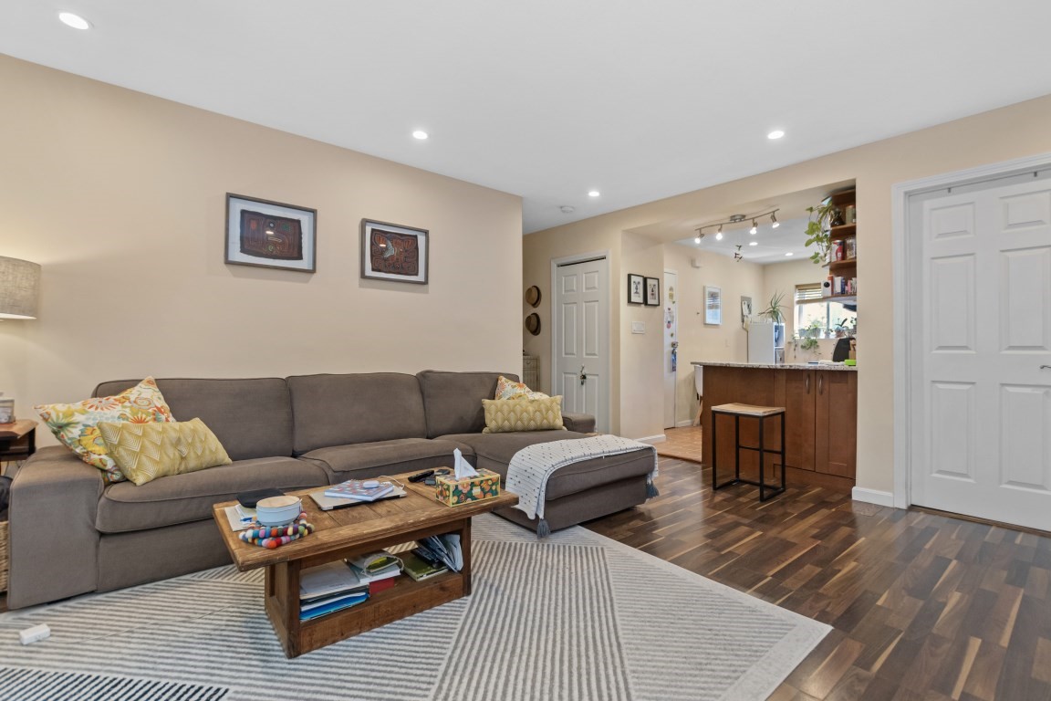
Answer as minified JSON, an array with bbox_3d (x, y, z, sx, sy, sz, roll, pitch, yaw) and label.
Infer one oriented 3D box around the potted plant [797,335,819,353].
[{"bbox_3d":[4.300,-0.090,6.650,0.220,0.280,0.280,0,0,-44],"label":"potted plant"}]

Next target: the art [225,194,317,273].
[{"bbox_3d":[-1.645,-0.748,2.858,0.513,0.436,0.030,0,0,-37],"label":"art"}]

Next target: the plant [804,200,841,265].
[{"bbox_3d":[2.297,-0.913,3.384,0.200,0.480,0.190,0,0,-43],"label":"plant"}]

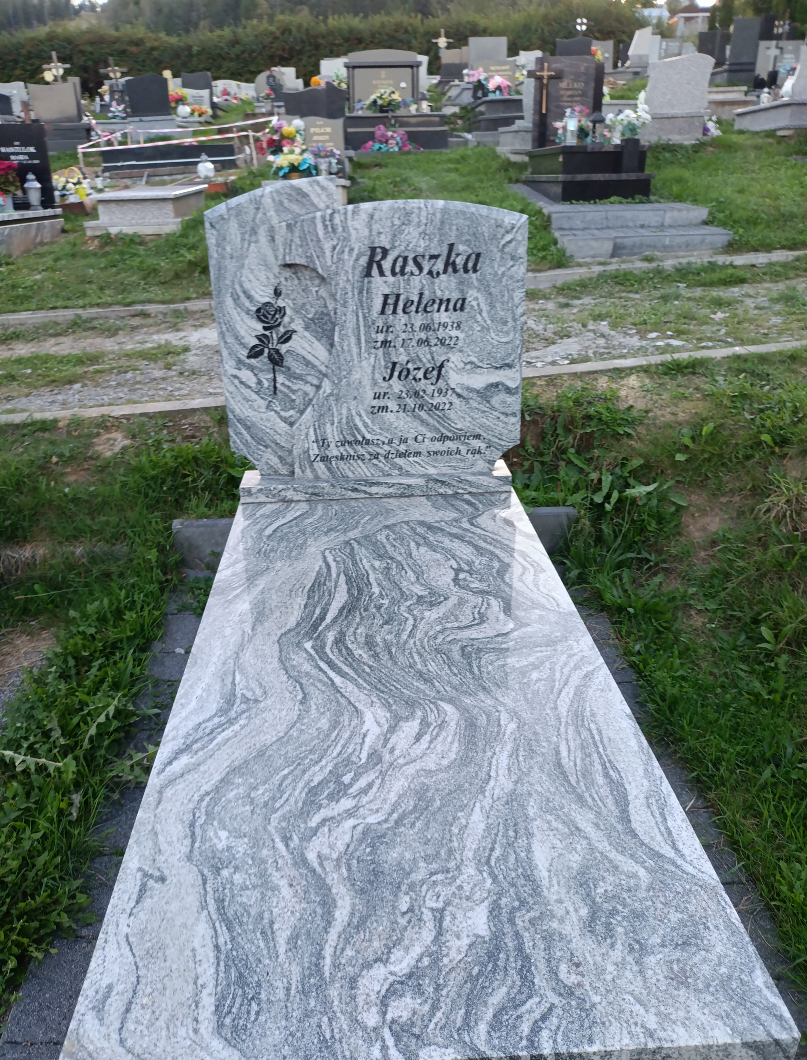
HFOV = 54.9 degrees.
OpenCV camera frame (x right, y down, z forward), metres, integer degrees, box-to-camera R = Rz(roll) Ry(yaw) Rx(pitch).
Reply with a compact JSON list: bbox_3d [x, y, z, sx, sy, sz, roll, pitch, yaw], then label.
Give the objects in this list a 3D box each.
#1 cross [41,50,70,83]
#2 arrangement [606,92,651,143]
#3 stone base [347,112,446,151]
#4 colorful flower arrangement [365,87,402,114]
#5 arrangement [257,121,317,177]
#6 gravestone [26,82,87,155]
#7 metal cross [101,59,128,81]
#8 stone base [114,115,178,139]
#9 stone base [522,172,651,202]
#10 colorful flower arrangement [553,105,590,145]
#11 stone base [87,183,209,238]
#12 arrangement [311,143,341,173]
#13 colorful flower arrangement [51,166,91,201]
[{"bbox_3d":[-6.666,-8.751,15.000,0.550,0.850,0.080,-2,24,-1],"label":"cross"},{"bbox_3d":[2.393,-4.444,8.375,0.450,0.470,0.380,-1,25,-3],"label":"arrangement"},{"bbox_3d":[-0.220,-6.265,12.249,1.600,0.550,1.900,-1,25,-3],"label":"stone base"},{"bbox_3d":[-0.325,-6.869,12.410,0.570,0.390,0.420,-1,25,-3],"label":"colorful flower arrangement"},{"bbox_3d":[-1.315,-4.296,8.759,0.660,0.570,0.500,-1,25,-3],"label":"arrangement"},{"bbox_3d":[-5.747,-6.870,12.962,0.950,1.060,0.400,-1,25,-3],"label":"gravestone"},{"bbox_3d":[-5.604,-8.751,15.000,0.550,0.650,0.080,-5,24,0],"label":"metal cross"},{"bbox_3d":[-4.476,-7.044,13.620,0.950,0.350,0.700,-2,24,-1],"label":"stone base"},{"bbox_3d":[1.949,-3.737,8.494,0.950,0.255,1.750,-2,24,-3],"label":"stone base"},{"bbox_3d":[1.669,-4.017,7.700,0.340,0.330,0.280,-2,24,-3],"label":"colorful flower arrangement"},{"bbox_3d":[-2.877,-3.720,8.959,1.000,0.500,1.900,-1,25,-3],"label":"stone base"},{"bbox_3d":[-0.915,-4.380,9.150,0.360,0.340,0.300,-2,24,-1],"label":"arrangement"},{"bbox_3d":[-3.815,-4.015,8.966,0.390,0.360,0.310,-1,25,-3],"label":"colorful flower arrangement"}]

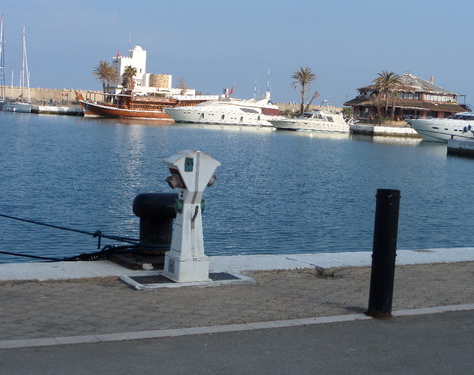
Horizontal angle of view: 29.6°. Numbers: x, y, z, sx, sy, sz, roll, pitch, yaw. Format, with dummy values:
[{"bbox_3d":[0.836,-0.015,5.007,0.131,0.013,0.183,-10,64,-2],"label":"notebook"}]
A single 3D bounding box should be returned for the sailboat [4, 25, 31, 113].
[{"bbox_3d":[-45.732,-24.850,187.000,4.000,18.300,12.500,1,5,-25],"label":"sailboat"}]

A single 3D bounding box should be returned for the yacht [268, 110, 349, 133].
[{"bbox_3d":[14.184,-12.630,174.000,14.600,3.900,4.400,2,5,-15],"label":"yacht"}]

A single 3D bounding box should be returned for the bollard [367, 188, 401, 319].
[{"bbox_3d":[1.178,0.535,7.200,0.200,1.020,0.200,4,5,0],"label":"bollard"}]

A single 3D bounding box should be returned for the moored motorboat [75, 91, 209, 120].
[{"bbox_3d":[-20.154,-17.474,192.000,27.500,6.200,6.800,3,5,-10],"label":"moored motorboat"}]

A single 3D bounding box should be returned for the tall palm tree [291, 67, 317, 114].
[{"bbox_3d":[14.698,-21.122,195.000,5.500,10.600,5.500,4,5,0],"label":"tall palm tree"}]

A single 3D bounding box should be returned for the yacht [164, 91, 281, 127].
[{"bbox_3d":[-2.715,-16.497,187.000,24.300,7.200,6.000,3,5,-12],"label":"yacht"}]

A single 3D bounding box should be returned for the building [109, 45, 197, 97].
[{"bbox_3d":[-20.234,-26.413,217.000,19.500,14.500,12.000,2,5,-18],"label":"building"}]

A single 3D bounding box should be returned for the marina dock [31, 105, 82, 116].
[{"bbox_3d":[-38.285,-16.317,191.000,11.000,1.900,6.000,3,5,-12],"label":"marina dock"}]

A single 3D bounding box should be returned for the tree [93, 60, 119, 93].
[{"bbox_3d":[-29.810,-23.802,203.000,5.800,10.300,5.800,4,5,0],"label":"tree"}]

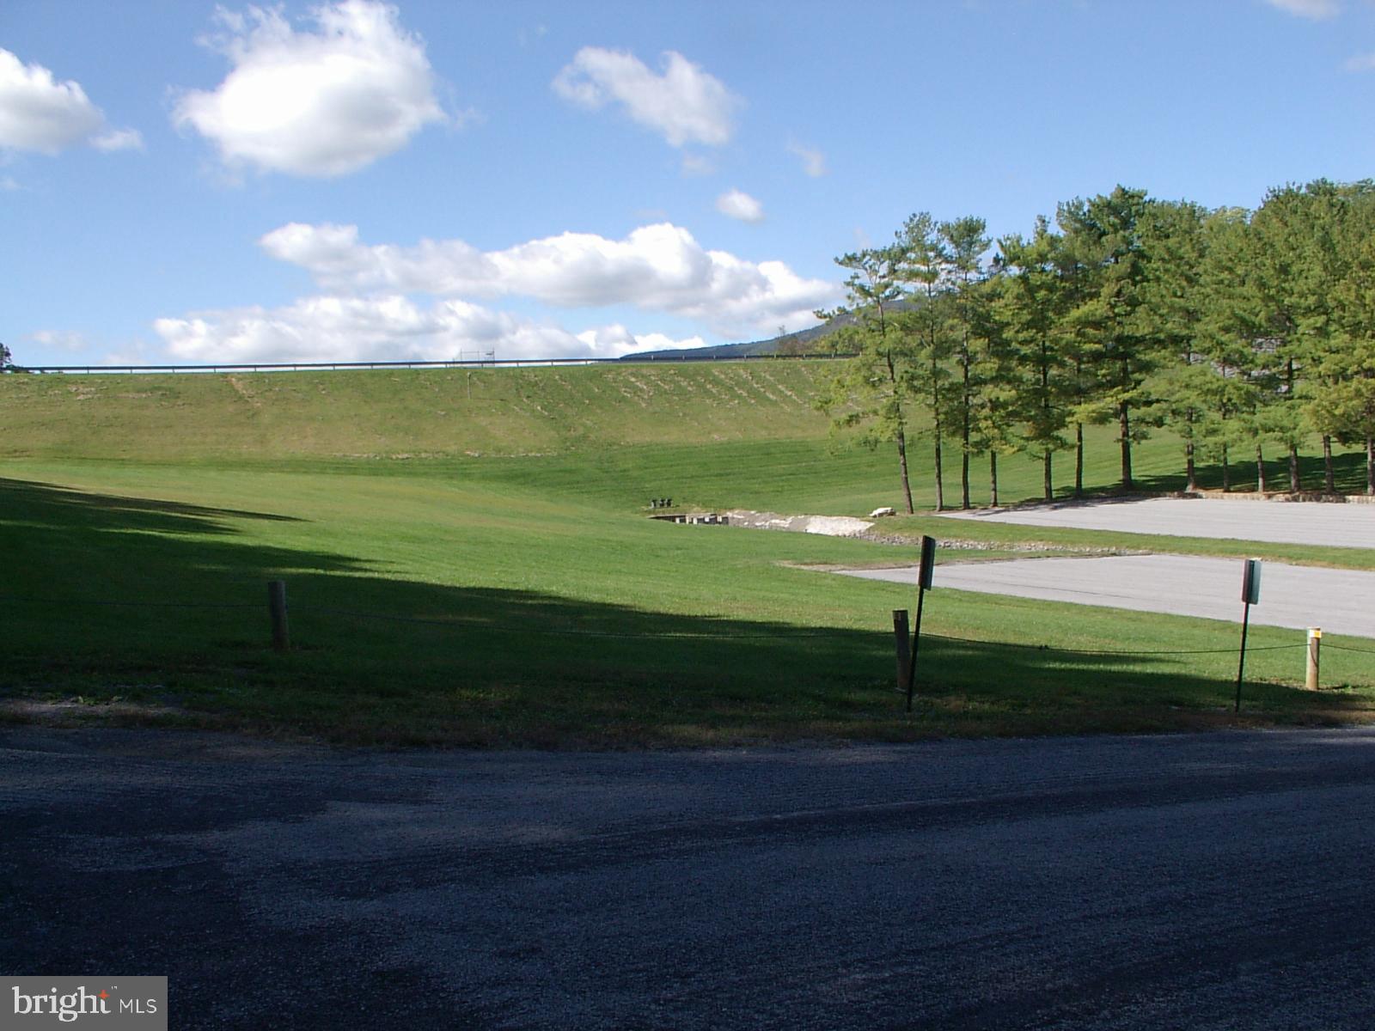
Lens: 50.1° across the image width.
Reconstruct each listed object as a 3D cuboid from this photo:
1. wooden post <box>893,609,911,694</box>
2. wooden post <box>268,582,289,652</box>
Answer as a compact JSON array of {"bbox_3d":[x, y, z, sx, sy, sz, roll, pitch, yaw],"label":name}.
[{"bbox_3d":[1.986,1.252,13.600,0.134,0.755,0.134,-2,1,0],"label":"wooden post"},{"bbox_3d":[-3.578,0.884,12.900,0.140,0.620,0.140,-4,1,0],"label":"wooden post"}]

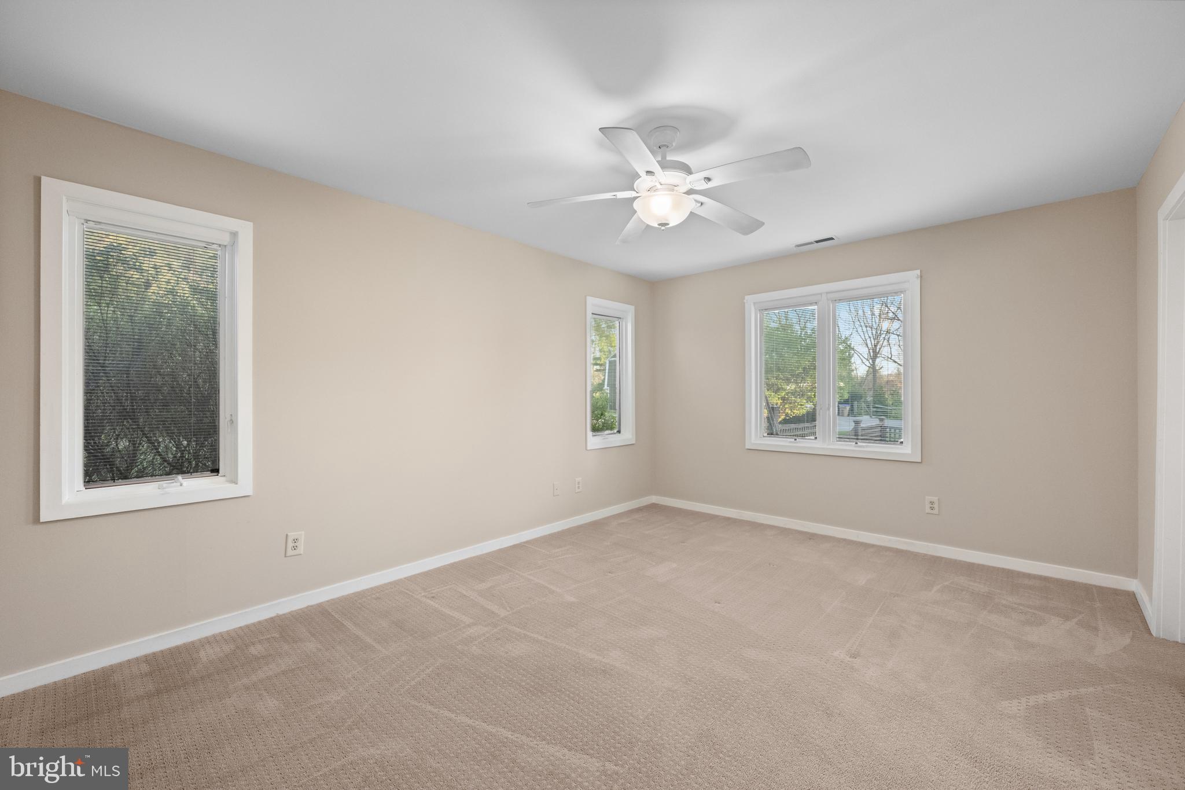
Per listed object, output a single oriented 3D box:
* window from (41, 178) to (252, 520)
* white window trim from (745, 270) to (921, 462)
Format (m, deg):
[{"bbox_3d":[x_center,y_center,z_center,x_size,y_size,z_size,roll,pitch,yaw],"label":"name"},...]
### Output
[{"bbox_3d":[-2.039,-0.187,2.167,0.080,1.412,0.707,0,0,43],"label":"window"},{"bbox_3d":[1.967,-0.210,3.906,1.352,1.430,0.065,0,0,43],"label":"white window trim"}]

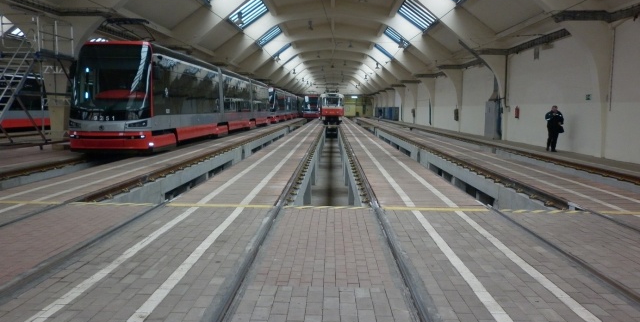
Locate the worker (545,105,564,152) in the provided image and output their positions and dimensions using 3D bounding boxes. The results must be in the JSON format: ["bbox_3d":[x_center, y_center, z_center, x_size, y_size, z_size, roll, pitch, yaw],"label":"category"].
[{"bbox_3d":[8.766,-1.203,19.241,0.600,1.720,0.420,0,6,-7],"label":"worker"}]

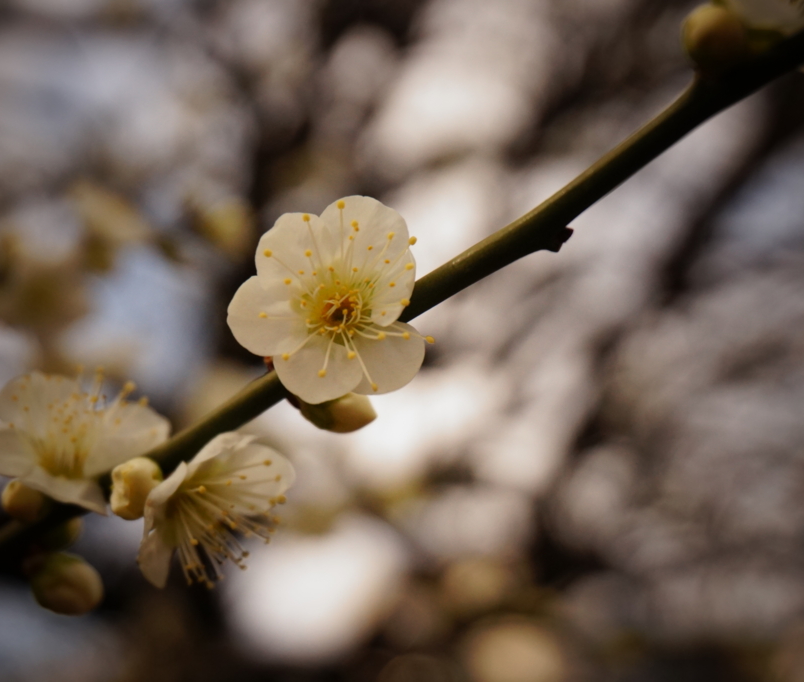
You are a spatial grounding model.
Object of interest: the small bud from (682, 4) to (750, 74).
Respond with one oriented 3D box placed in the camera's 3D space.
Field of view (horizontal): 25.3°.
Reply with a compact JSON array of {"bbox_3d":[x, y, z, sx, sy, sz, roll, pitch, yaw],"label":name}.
[{"bbox_3d":[0.037,-0.035,0.209,0.008,0.008,0.008,-16,15,0],"label":"small bud"}]

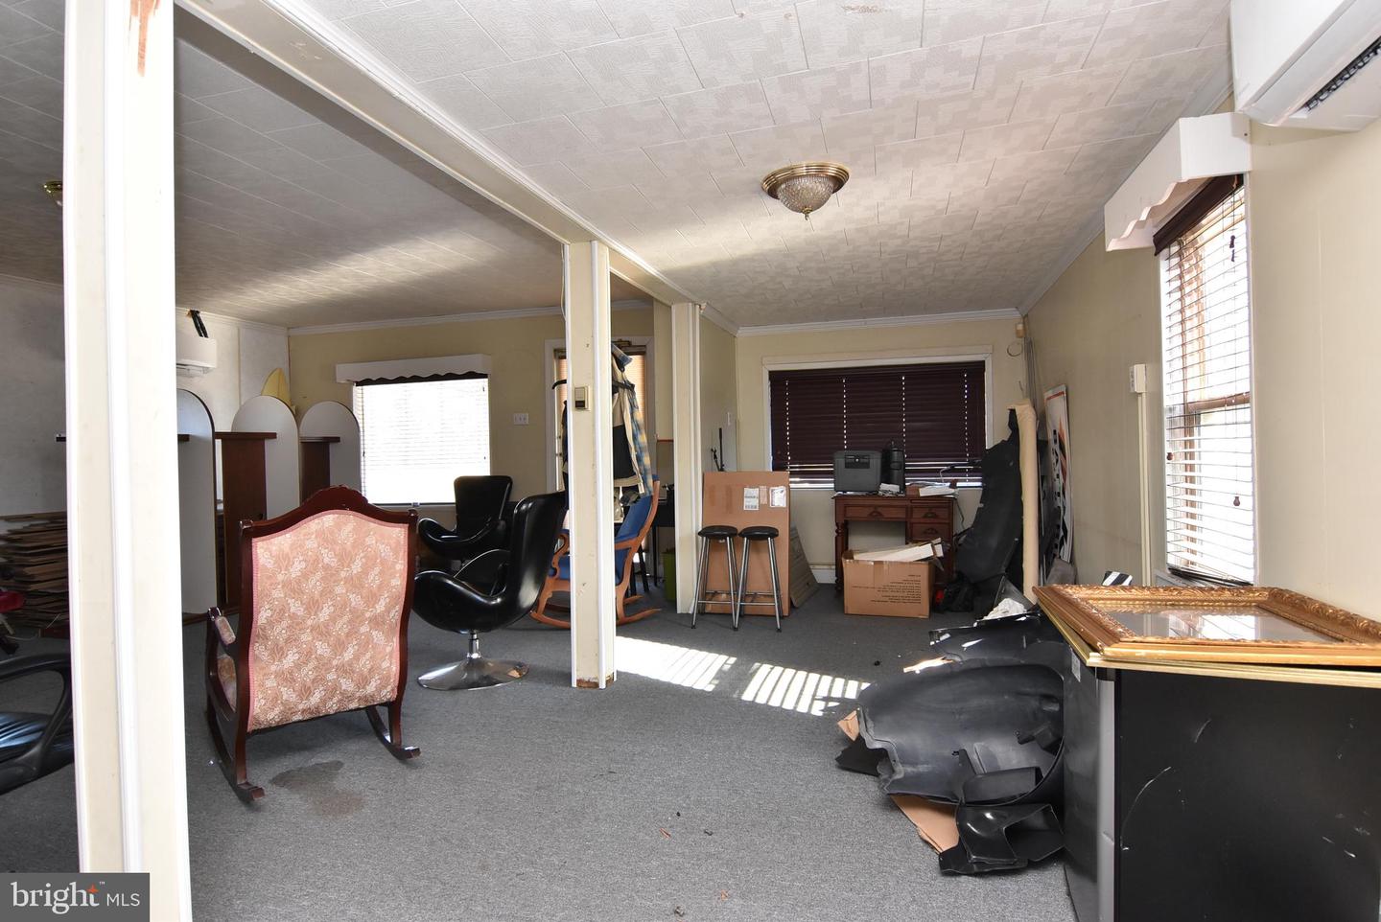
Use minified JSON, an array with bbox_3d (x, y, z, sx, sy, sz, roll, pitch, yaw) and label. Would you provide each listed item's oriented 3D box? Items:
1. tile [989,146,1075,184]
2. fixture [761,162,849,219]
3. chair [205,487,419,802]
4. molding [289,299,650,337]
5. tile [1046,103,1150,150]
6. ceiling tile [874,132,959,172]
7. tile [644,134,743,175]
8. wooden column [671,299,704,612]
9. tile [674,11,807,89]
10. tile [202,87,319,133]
[{"bbox_3d":[1.375,-1.182,2.776,0.305,0.015,0.305,-2,0,16],"label":"tile"},{"bbox_3d":[0.451,-1.030,2.700,0.340,0.165,0.340,-2,0,15],"label":"fixture"},{"bbox_3d":[-1.573,0.645,2.858,0.590,1.070,0.780,-3,1,-40],"label":"chair"},{"bbox_3d":[-1.801,-1.071,5.271,3.120,0.080,0.070,-1,1,16],"label":"molding"},{"bbox_3d":[1.432,-1.173,2.422,0.305,0.018,0.300,-2,0,15],"label":"tile"},{"bbox_3d":[0.845,-1.147,2.580,0.305,0.018,0.300,-2,0,15],"label":"ceiling tile"},{"bbox_3d":[0.018,-1.125,2.539,0.305,0.015,0.305,-2,0,16],"label":"tile"},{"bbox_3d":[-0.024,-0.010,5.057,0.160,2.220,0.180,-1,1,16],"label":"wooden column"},{"bbox_3d":[0.149,-1.122,1.872,0.305,0.020,0.305,-2,1,15],"label":"tile"},{"bbox_3d":[-1.754,-1.443,2.832,0.295,0.020,0.305,-2,0,13],"label":"tile"}]

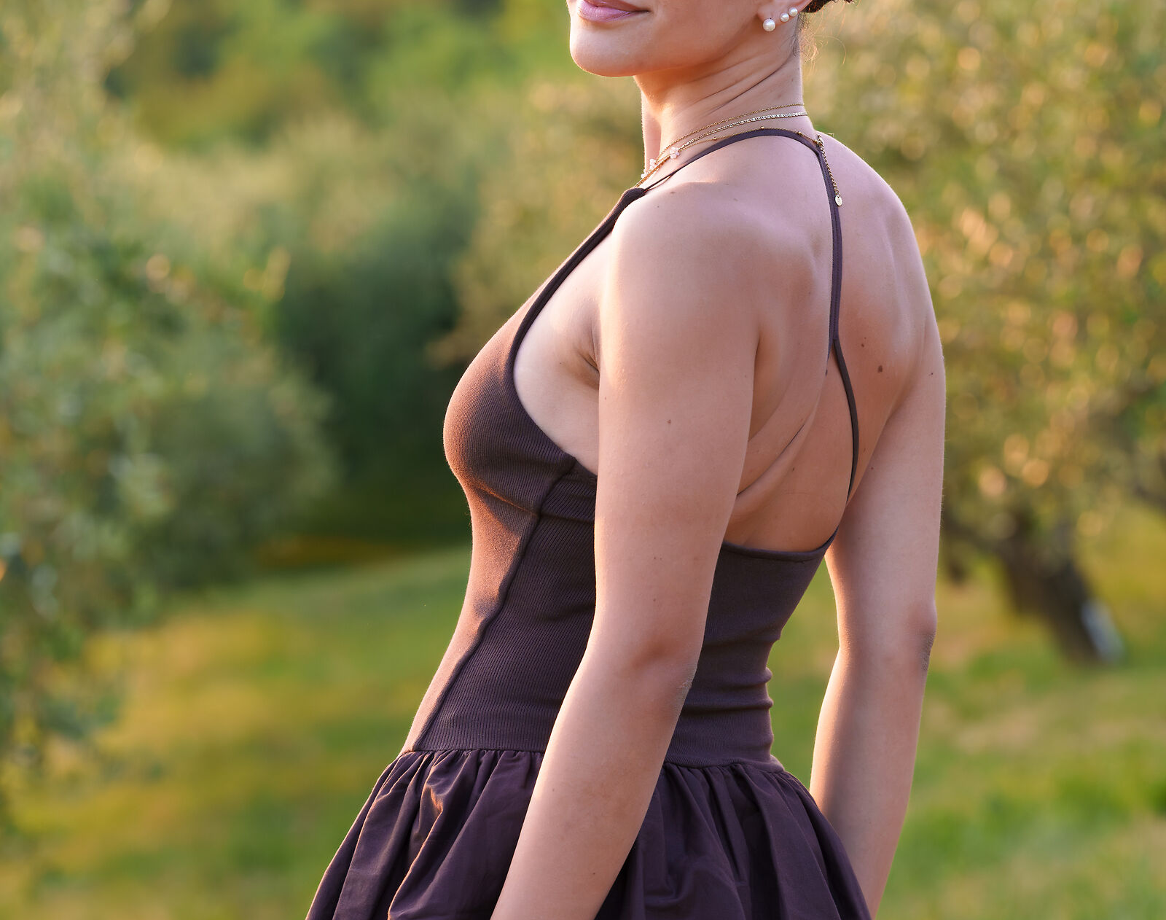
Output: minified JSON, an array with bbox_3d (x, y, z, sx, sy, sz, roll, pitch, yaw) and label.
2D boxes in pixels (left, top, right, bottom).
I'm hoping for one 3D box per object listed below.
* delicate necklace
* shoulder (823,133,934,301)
[{"bbox_3d":[0.100,-0.220,4.780,0.125,0.060,0.120,0,0,27],"label":"delicate necklace"},{"bbox_3d":[0.206,-0.172,4.880,0.090,0.125,0.130,0,0,30],"label":"shoulder"}]

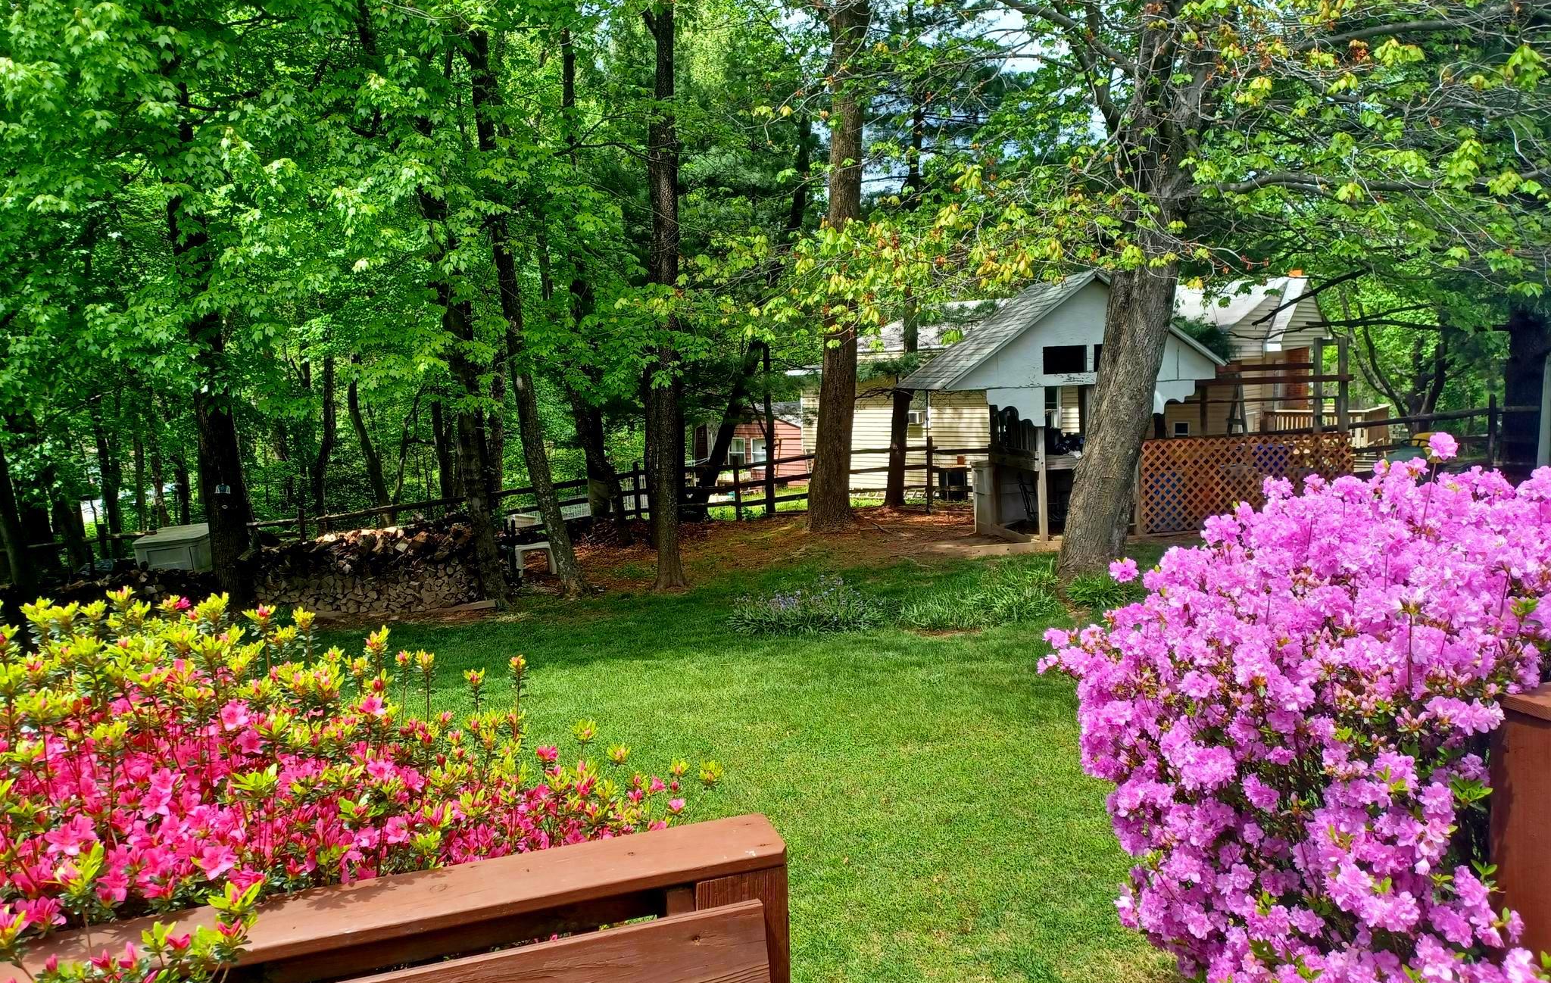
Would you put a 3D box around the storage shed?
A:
[{"bbox_3d":[-9.057,0.910,17.000,1.120,0.740,0.720,-1,6,4],"label":"storage shed"}]

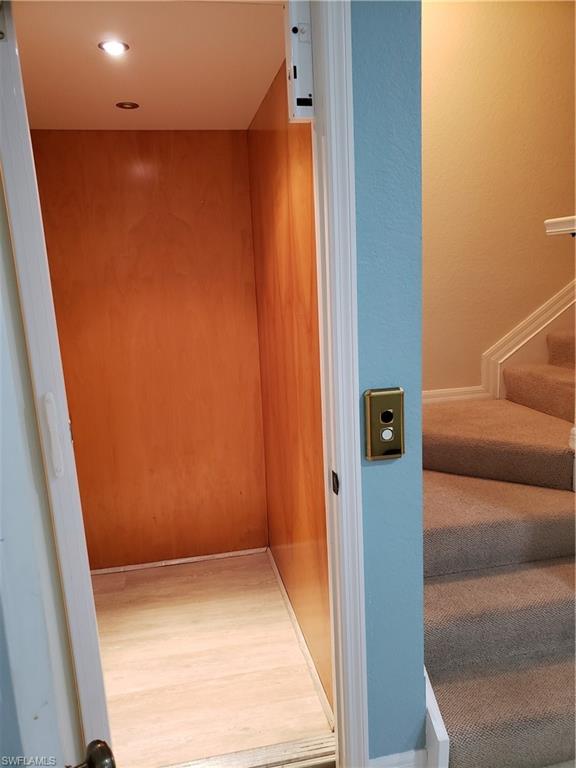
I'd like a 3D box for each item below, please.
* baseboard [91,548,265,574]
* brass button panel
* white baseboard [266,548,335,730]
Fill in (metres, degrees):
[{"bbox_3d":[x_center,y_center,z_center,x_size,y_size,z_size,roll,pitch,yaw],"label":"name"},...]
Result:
[{"bbox_3d":[-0.592,0.932,3.052,0.990,0.021,0.017,-5,10,-11],"label":"baseboard"},{"bbox_3d":[0.240,0.101,1.429,0.100,0.175,0.015,-5,10,-11],"label":"brass button panel"},{"bbox_3d":[0.021,1.001,2.501,0.018,0.022,1.320,-5,10,-11],"label":"white baseboard"}]

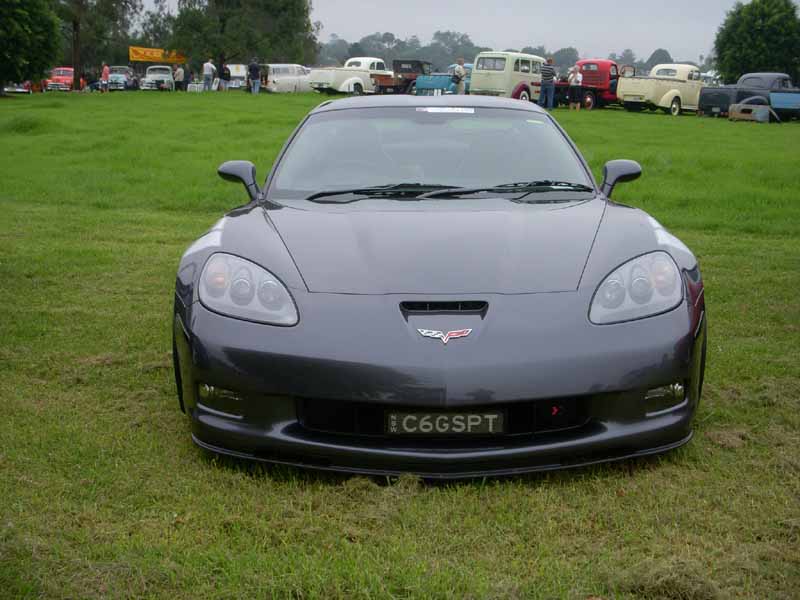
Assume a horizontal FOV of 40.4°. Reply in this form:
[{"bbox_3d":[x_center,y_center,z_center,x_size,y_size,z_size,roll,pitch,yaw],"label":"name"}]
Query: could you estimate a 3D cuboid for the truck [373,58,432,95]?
[{"bbox_3d":[0.369,-11.637,56.489,1.650,1.750,4.100,9,15,35],"label":"truck"}]

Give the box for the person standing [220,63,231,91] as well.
[{"bbox_3d":[-9.942,-12.693,61.711,0.520,1.620,0.360,-2,12,-10],"label":"person standing"}]

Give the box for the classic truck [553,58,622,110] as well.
[{"bbox_3d":[7.391,-8.250,41.420,1.950,1.850,5.200,12,17,44],"label":"classic truck"}]

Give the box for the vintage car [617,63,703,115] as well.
[{"bbox_3d":[9.508,-7.314,36.925,4.800,1.720,1.750,-11,17,-43],"label":"vintage car"}]

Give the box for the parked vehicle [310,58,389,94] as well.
[{"bbox_3d":[-1.867,-10.788,52.380,1.800,1.700,4.900,11,16,41],"label":"parked vehicle"}]

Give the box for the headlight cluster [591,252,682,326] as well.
[{"bbox_3d":[0.832,-0.043,3.816,0.370,0.200,0.380,0,12,0],"label":"headlight cluster"}]

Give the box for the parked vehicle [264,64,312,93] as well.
[{"bbox_3d":[-5.801,-12.688,62.123,1.700,1.550,4.300,11,16,42],"label":"parked vehicle"}]

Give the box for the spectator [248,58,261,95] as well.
[{"bbox_3d":[-7.020,-10.775,52.406,0.520,1.780,0.360,1,12,5],"label":"spectator"}]

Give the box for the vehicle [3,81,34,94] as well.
[{"bbox_3d":[-21.470,-12.573,62.033,1.720,1.450,4.300,-1,12,-6],"label":"vehicle"}]

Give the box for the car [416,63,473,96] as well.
[{"bbox_3d":[2.523,-9.749,48.109,1.720,1.580,4.500,6,14,27],"label":"car"}]

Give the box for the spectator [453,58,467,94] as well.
[{"bbox_3d":[2.335,-8.653,42.634,0.360,1.740,0.500,-3,13,-15],"label":"spectator"}]

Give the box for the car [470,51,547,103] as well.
[{"bbox_3d":[5.185,-9.144,44.652,1.850,1.920,4.900,10,16,39],"label":"car"}]

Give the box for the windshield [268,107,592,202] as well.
[{"bbox_3d":[0.138,-0.672,4.898,1.450,0.380,0.780,0,12,0],"label":"windshield"}]

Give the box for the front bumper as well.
[{"bbox_3d":[0.142,0.275,3.608,1.880,0.530,0.620,0,12,0],"label":"front bumper"}]

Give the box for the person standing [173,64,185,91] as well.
[{"bbox_3d":[-12.962,-13.091,63.671,0.420,1.730,0.500,-2,12,-8],"label":"person standing"}]

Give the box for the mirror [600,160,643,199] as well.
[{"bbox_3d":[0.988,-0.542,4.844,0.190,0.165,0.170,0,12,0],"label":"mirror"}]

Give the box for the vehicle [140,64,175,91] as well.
[{"bbox_3d":[-14.947,-13.820,67.094,1.720,1.560,4.400,-1,12,-6],"label":"vehicle"}]

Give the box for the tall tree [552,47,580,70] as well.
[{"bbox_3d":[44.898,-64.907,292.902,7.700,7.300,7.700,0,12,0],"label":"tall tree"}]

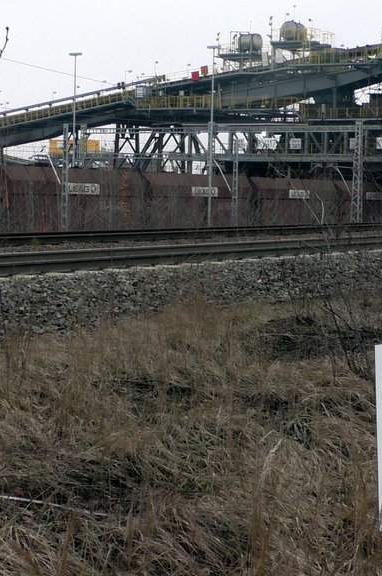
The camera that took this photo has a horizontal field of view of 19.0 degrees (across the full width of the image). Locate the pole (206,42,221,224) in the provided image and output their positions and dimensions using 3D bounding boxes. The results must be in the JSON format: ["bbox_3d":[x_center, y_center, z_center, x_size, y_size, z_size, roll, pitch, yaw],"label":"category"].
[{"bbox_3d":[1.322,-9.504,72.500,0.870,11.900,0.350,2,6,0],"label":"pole"}]

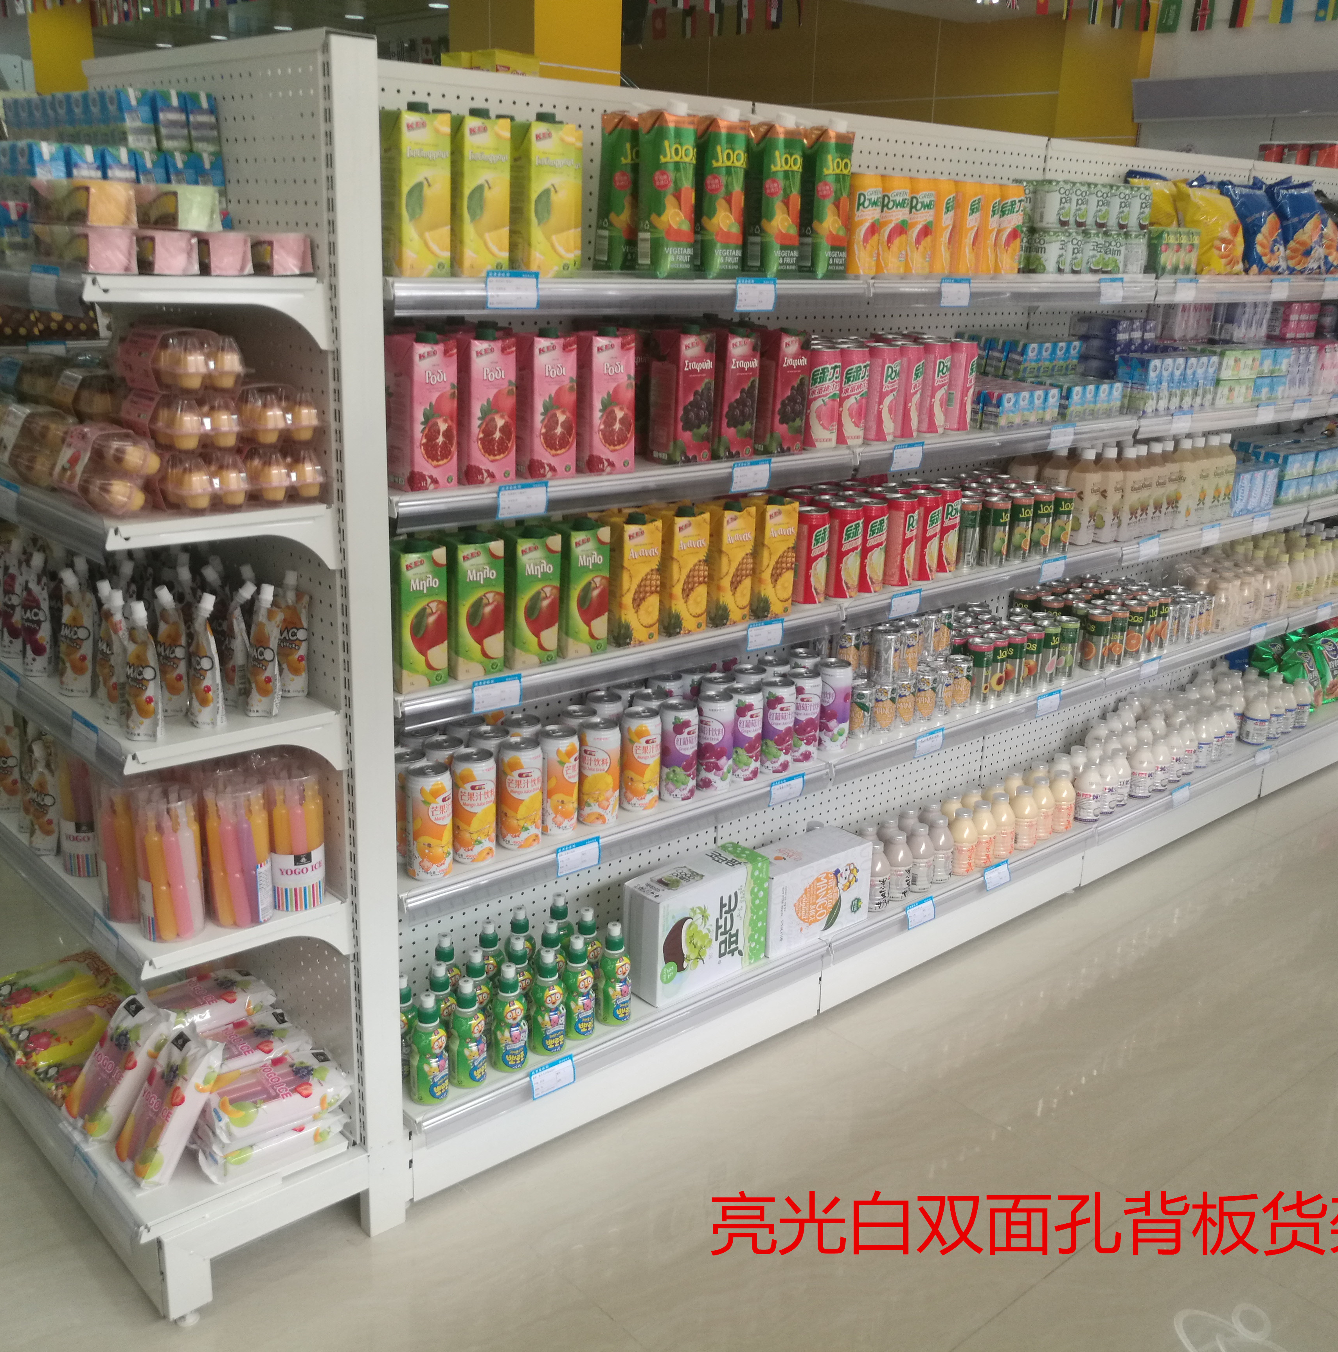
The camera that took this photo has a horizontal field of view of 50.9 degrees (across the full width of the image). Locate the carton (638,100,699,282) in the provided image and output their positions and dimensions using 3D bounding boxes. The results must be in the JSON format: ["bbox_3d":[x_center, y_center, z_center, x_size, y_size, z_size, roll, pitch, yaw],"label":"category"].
[{"bbox_3d":[-0.005,-0.723,2.104,0.068,0.251,0.064,-12,22,-37],"label":"carton"}]

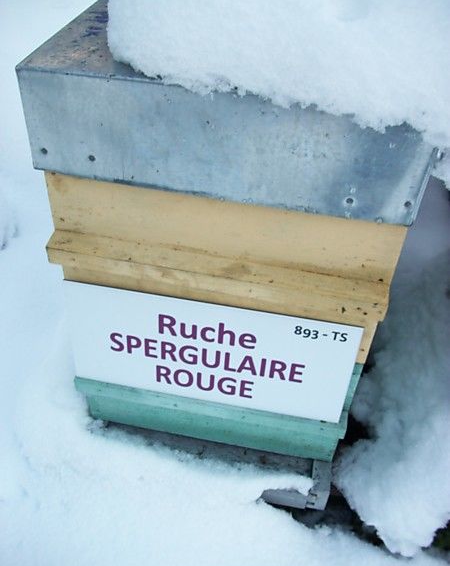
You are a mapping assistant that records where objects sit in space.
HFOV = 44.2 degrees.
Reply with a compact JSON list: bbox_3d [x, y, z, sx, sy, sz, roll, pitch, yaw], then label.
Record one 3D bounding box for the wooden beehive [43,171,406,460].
[{"bbox_3d":[0.020,-0.047,0.835,0.379,0.442,0.416,9,43,6],"label":"wooden beehive"}]

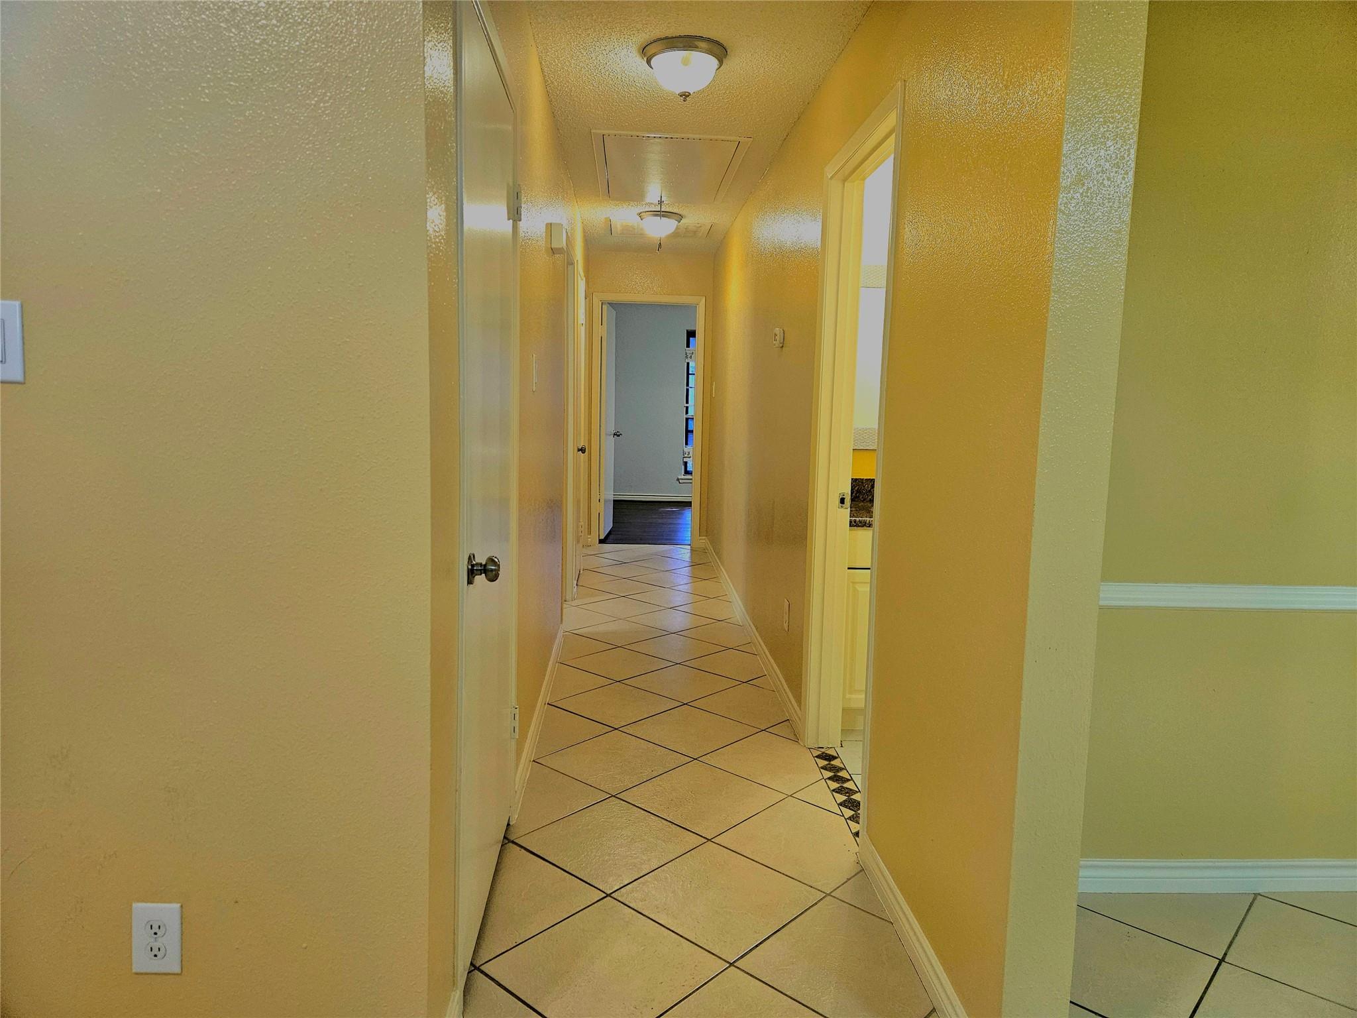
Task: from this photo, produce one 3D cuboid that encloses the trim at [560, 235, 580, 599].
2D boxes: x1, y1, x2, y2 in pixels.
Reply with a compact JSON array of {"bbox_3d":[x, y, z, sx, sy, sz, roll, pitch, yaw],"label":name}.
[{"bbox_3d":[-0.631,-0.433,5.192,0.060,2.100,0.880,1,7,-3],"label":"trim"}]

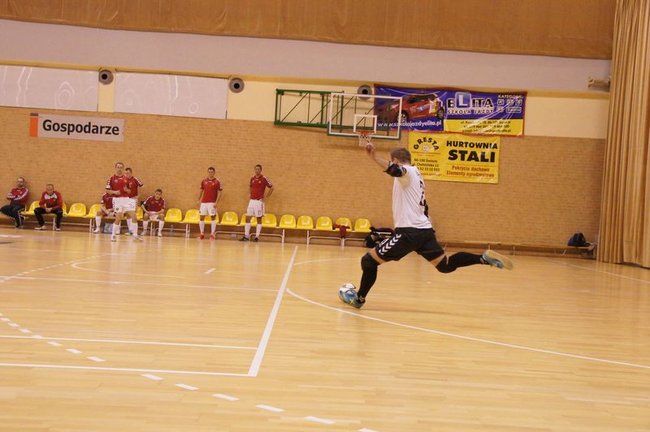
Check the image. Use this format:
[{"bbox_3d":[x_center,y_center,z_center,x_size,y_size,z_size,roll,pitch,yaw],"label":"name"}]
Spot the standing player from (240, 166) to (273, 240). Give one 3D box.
[{"bbox_3d":[-1.619,-0.298,19.326,0.630,1.820,0.420,3,1,16],"label":"standing player"}]

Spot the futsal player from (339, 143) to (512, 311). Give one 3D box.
[{"bbox_3d":[1.030,0.138,8.120,1.620,1.630,0.780,3,1,18],"label":"futsal player"}]

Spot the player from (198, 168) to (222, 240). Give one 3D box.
[{"bbox_3d":[-2.816,-0.309,20.100,0.530,1.800,0.340,3,1,-3],"label":"player"}]

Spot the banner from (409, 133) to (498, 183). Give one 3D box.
[{"bbox_3d":[3.218,-1.440,20.295,2.300,1.160,0.050,3,1,-1],"label":"banner"}]

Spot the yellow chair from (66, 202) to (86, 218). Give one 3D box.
[{"bbox_3d":[-6.072,-0.139,19.835,0.430,0.360,0.430,3,1,-1],"label":"yellow chair"}]

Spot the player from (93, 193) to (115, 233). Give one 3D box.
[{"bbox_3d":[-5.413,-0.149,20.200,0.620,1.150,0.720,3,1,-6],"label":"player"}]

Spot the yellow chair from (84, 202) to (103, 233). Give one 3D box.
[{"bbox_3d":[-5.766,0.050,20.350,0.450,0.740,0.480,3,1,-1],"label":"yellow chair"}]

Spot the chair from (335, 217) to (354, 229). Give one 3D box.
[{"bbox_3d":[0.459,0.214,19.936,0.430,0.360,0.430,3,1,-1],"label":"chair"}]

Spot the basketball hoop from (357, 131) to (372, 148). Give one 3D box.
[{"bbox_3d":[0.983,-1.890,20.050,0.460,0.450,0.500,3,1,-1],"label":"basketball hoop"}]

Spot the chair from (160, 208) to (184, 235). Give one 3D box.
[{"bbox_3d":[-3.722,0.140,19.874,0.440,0.600,0.450,3,1,-1],"label":"chair"}]

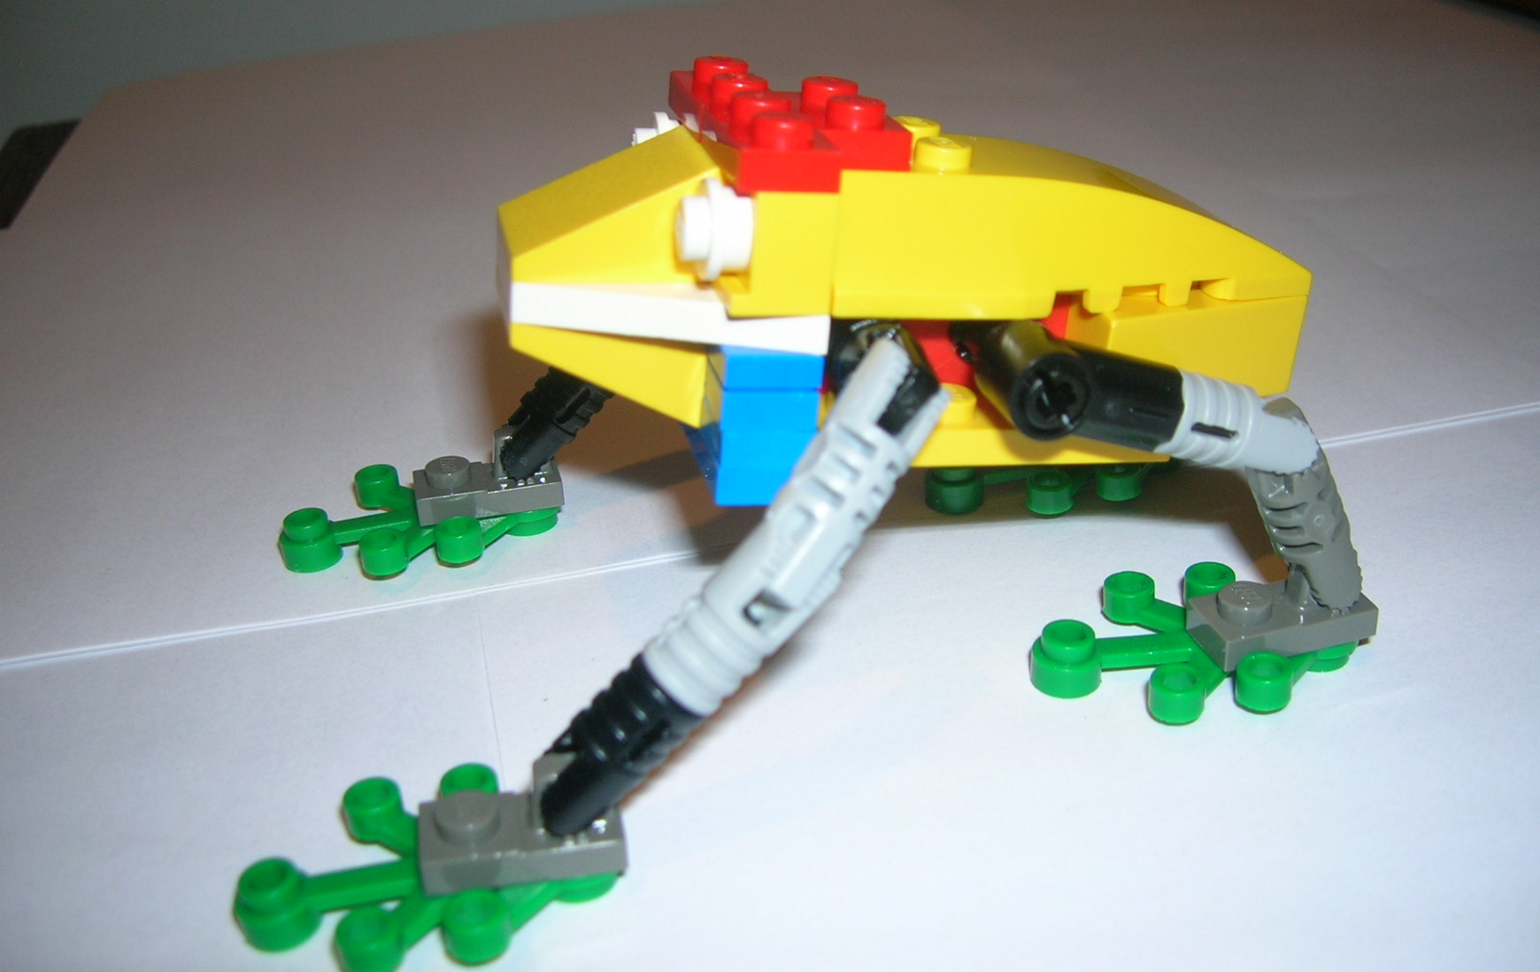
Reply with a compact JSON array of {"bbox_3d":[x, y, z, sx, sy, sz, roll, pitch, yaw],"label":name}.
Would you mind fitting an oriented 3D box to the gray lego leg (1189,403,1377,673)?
[{"bbox_3d":[0.048,0.003,0.140,0.016,0.025,0.008,-10,31,-12],"label":"gray lego leg"}]

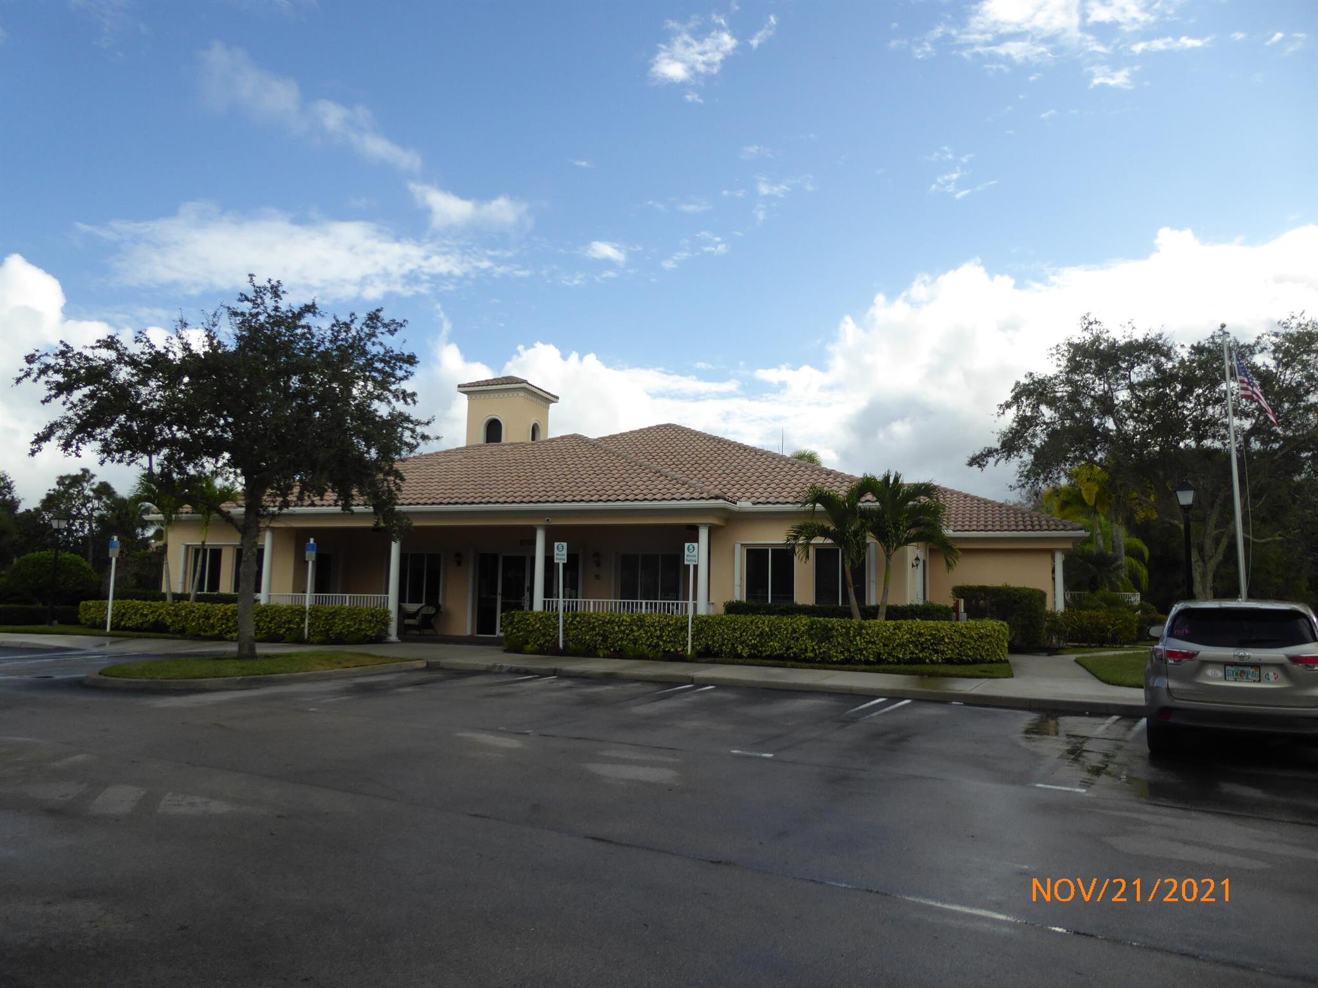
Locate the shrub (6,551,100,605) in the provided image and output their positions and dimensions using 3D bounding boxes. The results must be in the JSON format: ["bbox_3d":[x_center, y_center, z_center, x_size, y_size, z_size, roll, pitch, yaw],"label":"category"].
[{"bbox_3d":[-19.253,2.951,28.961,2.500,2.280,2.500,-1,-7,18],"label":"shrub"}]

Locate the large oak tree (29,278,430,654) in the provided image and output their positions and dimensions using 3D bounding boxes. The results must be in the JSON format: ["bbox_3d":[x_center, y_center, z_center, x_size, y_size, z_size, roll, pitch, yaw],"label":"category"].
[{"bbox_3d":[-7.981,-0.588,17.133,6.800,7.168,6.800,-1,-7,18],"label":"large oak tree"}]

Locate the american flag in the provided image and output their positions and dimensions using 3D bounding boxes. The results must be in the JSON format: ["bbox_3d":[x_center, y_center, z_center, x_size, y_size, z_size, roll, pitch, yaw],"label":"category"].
[{"bbox_3d":[11.728,-2.047,17.900,0.760,1.420,0.360,-1,-7,18],"label":"american flag"}]

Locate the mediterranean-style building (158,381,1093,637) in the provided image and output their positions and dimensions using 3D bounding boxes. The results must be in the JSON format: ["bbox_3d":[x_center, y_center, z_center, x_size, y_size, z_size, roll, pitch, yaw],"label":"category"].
[{"bbox_3d":[-0.324,0.107,29.670,25.800,9.001,17.070,-1,-7,18],"label":"mediterranean-style building"}]

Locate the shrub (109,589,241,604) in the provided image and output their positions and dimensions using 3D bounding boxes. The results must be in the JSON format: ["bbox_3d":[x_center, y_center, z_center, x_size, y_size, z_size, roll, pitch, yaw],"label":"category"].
[{"bbox_3d":[-13.022,3.307,25.461,4.903,1.078,0.850,-1,-7,18],"label":"shrub"}]

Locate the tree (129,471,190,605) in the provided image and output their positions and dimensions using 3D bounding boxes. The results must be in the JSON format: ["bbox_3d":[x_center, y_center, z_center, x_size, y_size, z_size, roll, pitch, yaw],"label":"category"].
[{"bbox_3d":[-13.734,1.570,25.355,1.860,4.433,1.860,-1,-7,18],"label":"tree"}]

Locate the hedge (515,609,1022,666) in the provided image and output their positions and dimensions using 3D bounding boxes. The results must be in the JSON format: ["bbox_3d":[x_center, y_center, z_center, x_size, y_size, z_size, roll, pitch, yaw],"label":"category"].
[{"bbox_3d":[1.691,3.051,19.617,10.843,0.880,0.850,-1,-7,18],"label":"hedge"}]

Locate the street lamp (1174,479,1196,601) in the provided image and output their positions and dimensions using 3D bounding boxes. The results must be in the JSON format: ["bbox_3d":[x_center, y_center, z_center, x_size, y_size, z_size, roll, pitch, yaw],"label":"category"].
[{"bbox_3d":[9.858,1.397,17.018,0.330,3.401,0.330,-1,-7,18],"label":"street lamp"}]

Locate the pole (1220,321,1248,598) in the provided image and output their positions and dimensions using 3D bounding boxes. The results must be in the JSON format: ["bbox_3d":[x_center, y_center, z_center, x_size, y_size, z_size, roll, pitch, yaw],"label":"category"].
[{"bbox_3d":[11.174,-0.043,17.632,0.160,6.659,0.160,-1,-7,18],"label":"pole"}]

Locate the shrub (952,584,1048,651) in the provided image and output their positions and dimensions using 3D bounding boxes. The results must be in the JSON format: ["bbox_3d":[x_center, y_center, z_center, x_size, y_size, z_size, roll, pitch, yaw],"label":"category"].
[{"bbox_3d":[8.818,3.238,23.788,2.221,1.671,1.500,-1,-7,18],"label":"shrub"}]

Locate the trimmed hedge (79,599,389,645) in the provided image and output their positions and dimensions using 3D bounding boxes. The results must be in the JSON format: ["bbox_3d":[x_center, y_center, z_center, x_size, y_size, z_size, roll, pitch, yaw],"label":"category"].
[{"bbox_3d":[-11.049,3.264,23.671,9.490,0.830,0.850,-1,-7,18],"label":"trimmed hedge"}]

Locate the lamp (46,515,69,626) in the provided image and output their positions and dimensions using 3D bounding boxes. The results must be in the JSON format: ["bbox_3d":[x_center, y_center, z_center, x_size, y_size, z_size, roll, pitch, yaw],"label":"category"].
[{"bbox_3d":[-17.836,2.232,27.009,0.330,3.294,0.330,-1,-7,18],"label":"lamp"}]

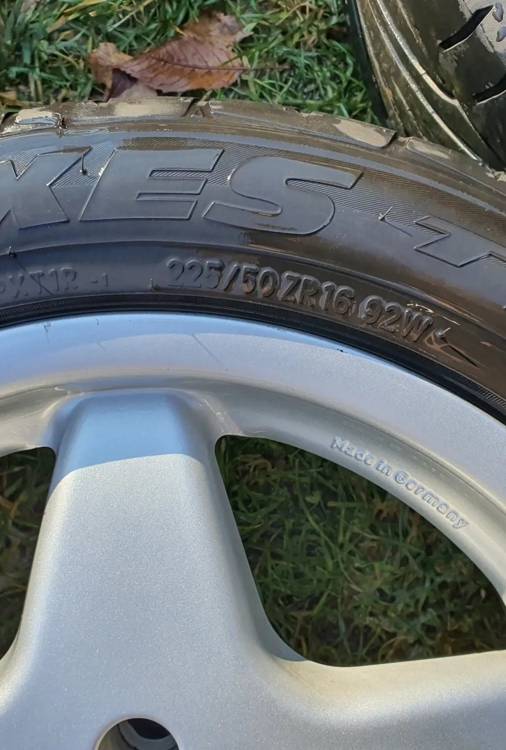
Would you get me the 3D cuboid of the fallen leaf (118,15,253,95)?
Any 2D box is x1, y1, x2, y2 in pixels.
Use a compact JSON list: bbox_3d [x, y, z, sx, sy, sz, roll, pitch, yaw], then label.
[{"bbox_3d":[-0.040,-0.193,0.454,0.084,0.020,0.050,-10,91,3],"label":"fallen leaf"}]

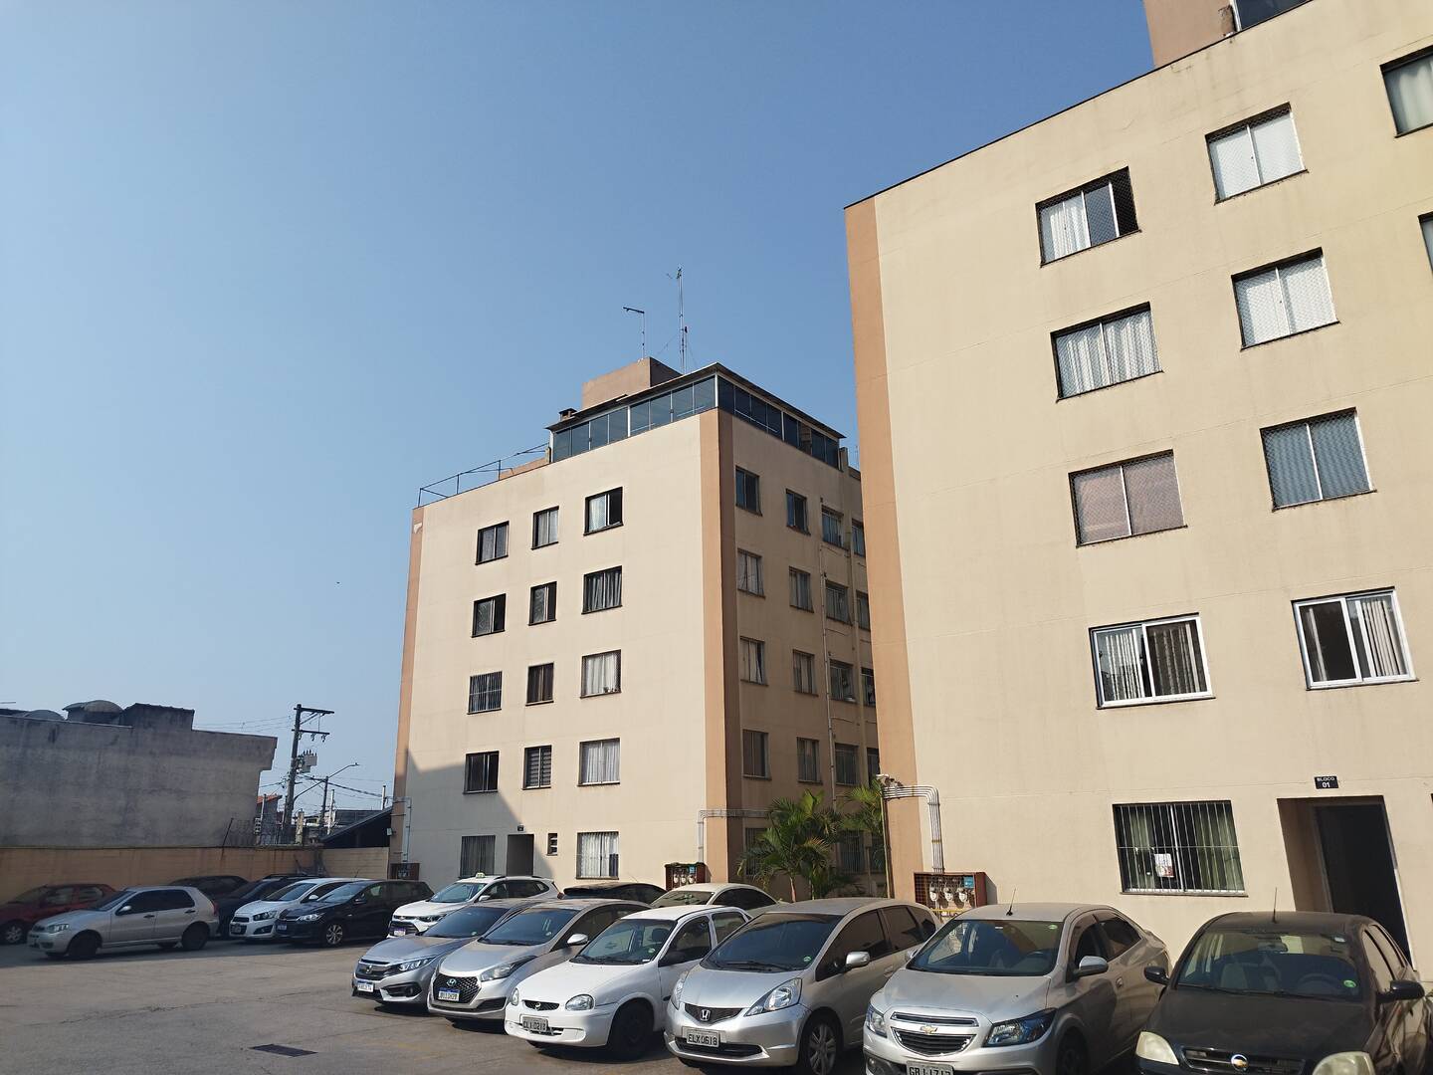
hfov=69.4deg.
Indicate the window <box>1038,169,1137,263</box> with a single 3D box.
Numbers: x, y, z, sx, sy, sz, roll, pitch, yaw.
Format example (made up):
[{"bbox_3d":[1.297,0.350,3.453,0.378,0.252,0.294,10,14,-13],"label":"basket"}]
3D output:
[{"bbox_3d":[6.391,-5.544,17.911,1.634,1.243,0.080,-14,-22,36],"label":"window"}]

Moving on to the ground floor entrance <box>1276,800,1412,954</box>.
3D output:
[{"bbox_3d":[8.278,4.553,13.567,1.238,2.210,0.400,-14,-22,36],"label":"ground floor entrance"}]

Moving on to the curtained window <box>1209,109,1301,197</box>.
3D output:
[{"bbox_3d":[8.375,-5.948,16.116,1.201,1.204,0.120,-14,-21,36],"label":"curtained window"}]

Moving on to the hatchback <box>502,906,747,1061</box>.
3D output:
[{"bbox_3d":[-0.615,5.132,12.257,1.610,1.400,4.030,-15,-22,37],"label":"hatchback"}]

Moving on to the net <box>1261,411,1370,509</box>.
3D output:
[{"bbox_3d":[8.592,-1.099,14.826,1.235,1.243,0.120,-14,-22,36],"label":"net"}]

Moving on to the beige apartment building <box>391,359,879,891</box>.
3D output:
[{"bbox_3d":[-1.126,4.040,38.991,14.430,18.610,14.720,-14,-21,35],"label":"beige apartment building"}]

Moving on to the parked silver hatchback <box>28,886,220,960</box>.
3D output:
[{"bbox_3d":[-13.352,8.662,23.533,1.640,1.440,3.830,-14,-22,37],"label":"parked silver hatchback"}]

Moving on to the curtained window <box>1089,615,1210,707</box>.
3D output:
[{"bbox_3d":[6.431,1.865,15.372,1.579,1.204,0.120,-14,-21,36],"label":"curtained window"}]

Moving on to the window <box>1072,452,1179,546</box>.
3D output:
[{"bbox_3d":[6.388,-0.570,16.127,1.579,1.204,0.120,-14,-21,36],"label":"window"}]

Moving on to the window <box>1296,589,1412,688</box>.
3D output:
[{"bbox_3d":[8.501,1.357,13.850,1.201,1.204,0.120,-14,-21,36],"label":"window"}]

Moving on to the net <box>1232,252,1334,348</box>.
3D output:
[{"bbox_3d":[8.532,-3.586,15.582,1.235,1.243,0.080,-14,-22,36],"label":"net"}]

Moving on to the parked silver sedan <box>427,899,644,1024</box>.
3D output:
[{"bbox_3d":[-1.928,5.662,13.958,1.690,1.470,4.100,-14,-22,35],"label":"parked silver sedan"}]

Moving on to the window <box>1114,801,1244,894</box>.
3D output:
[{"bbox_3d":[6.474,4.383,14.591,1.579,1.207,0.120,-14,-21,36],"label":"window"}]

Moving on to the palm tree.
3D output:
[{"bbox_3d":[1.766,7.574,24.474,2.230,3.170,2.230,-1,-17,0],"label":"palm tree"}]

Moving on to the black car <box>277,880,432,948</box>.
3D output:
[{"bbox_3d":[-8.886,9.351,25.889,1.740,1.490,4.160,-14,-21,35],"label":"black car"}]

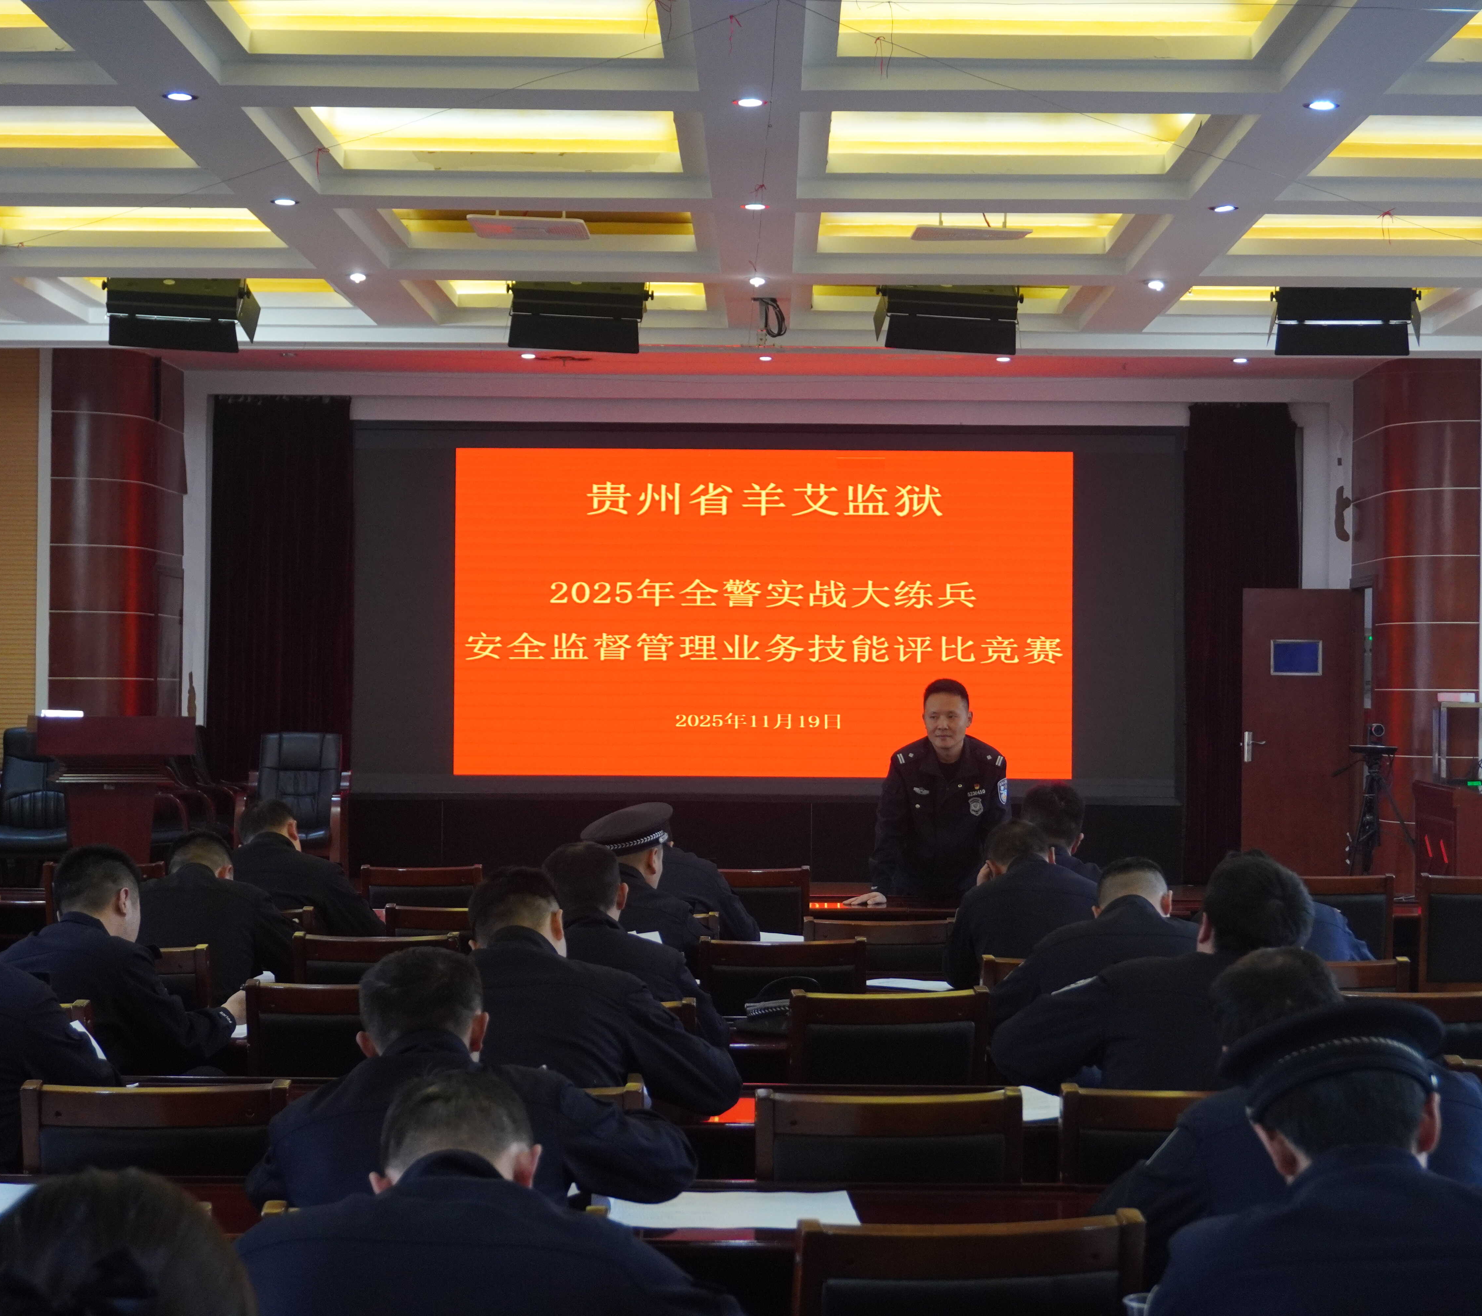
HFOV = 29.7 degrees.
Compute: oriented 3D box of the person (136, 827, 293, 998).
[{"bbox_3d":[-1.447,1.091,7.750,0.530,1.220,0.800,1,-1,1],"label":"person"}]

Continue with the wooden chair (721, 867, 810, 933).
[{"bbox_3d":[0.033,1.218,10.140,0.450,0.915,0.520,1,-1,1],"label":"wooden chair"}]

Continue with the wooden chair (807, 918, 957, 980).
[{"bbox_3d":[0.399,1.209,8.268,0.450,0.920,0.530,0,-1,1],"label":"wooden chair"}]

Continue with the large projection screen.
[{"bbox_3d":[0.157,-0.275,17.200,5.103,2.296,0.080,1,-1,1],"label":"large projection screen"}]

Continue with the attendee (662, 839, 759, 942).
[{"bbox_3d":[-0.188,1.120,8.850,0.530,1.210,0.800,1,-1,1],"label":"attendee"}]

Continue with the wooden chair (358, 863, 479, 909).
[{"bbox_3d":[-1.130,1.207,10.140,0.450,0.915,0.520,1,-1,1],"label":"wooden chair"}]

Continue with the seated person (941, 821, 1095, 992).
[{"bbox_3d":[0.735,1.029,7.150,0.520,1.230,0.720,1,-1,1],"label":"seated person"}]

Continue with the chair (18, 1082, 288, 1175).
[{"bbox_3d":[-0.941,1.139,4.750,0.450,0.915,0.520,1,-1,1],"label":"chair"}]

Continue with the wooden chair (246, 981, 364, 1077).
[{"bbox_3d":[-0.903,1.218,6.634,0.450,0.950,0.550,1,-1,1],"label":"wooden chair"}]

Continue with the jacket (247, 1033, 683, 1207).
[{"bbox_3d":[-0.370,0.816,3.840,0.600,0.610,0.520,1,-1,3],"label":"jacket"}]

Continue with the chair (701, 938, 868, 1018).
[{"bbox_3d":[0.114,1.241,7.843,0.450,0.950,0.550,1,-1,1],"label":"chair"}]

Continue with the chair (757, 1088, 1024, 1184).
[{"bbox_3d":[0.251,1.210,4.968,0.450,0.950,0.550,1,-1,1],"label":"chair"}]

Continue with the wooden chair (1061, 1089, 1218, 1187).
[{"bbox_3d":[0.730,1.161,4.828,0.450,0.920,0.530,0,-1,-1],"label":"wooden chair"}]

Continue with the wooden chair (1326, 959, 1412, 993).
[{"bbox_3d":[1.436,1.201,7.146,0.450,0.920,0.530,0,-1,1],"label":"wooden chair"}]

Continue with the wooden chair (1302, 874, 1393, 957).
[{"bbox_3d":[2.151,1.251,10.376,0.450,0.920,0.530,0,-1,1],"label":"wooden chair"}]

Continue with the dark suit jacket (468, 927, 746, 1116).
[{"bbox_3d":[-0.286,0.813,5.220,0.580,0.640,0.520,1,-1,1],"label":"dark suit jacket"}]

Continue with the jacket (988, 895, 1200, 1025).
[{"bbox_3d":[0.840,0.849,6.200,0.600,0.647,0.500,1,-1,-2],"label":"jacket"}]

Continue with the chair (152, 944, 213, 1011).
[{"bbox_3d":[-1.625,1.223,7.610,0.450,0.950,0.550,1,-1,1],"label":"chair"}]

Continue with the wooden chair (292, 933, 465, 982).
[{"bbox_3d":[-0.961,1.182,7.578,0.450,0.920,0.530,0,-1,-1],"label":"wooden chair"}]

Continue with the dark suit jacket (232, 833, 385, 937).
[{"bbox_3d":[-1.364,0.850,8.400,0.580,0.640,0.500,0,-1,6],"label":"dark suit jacket"}]

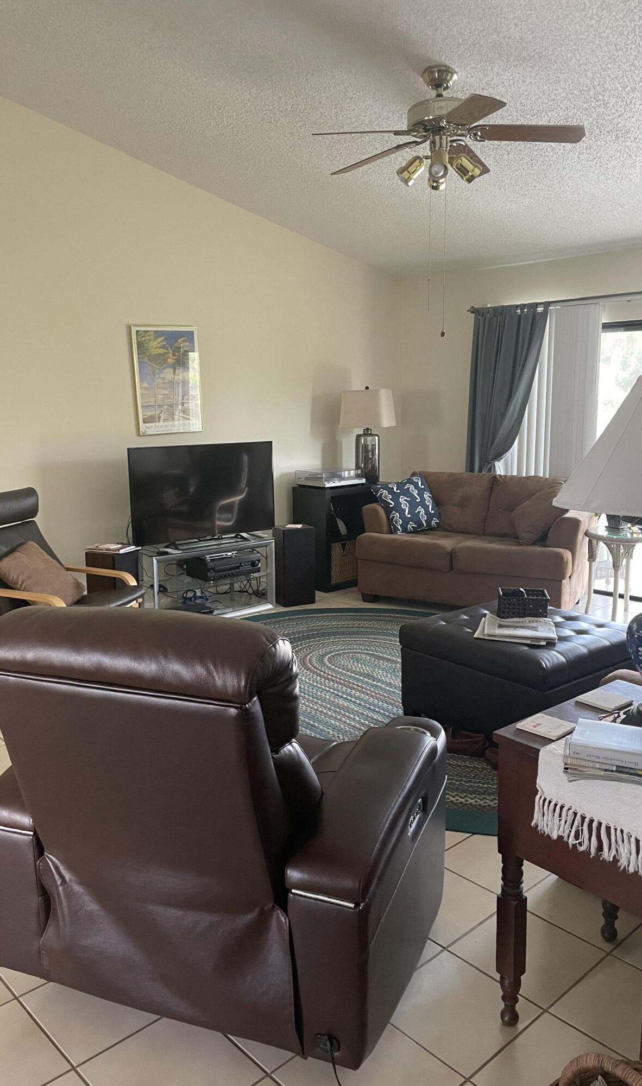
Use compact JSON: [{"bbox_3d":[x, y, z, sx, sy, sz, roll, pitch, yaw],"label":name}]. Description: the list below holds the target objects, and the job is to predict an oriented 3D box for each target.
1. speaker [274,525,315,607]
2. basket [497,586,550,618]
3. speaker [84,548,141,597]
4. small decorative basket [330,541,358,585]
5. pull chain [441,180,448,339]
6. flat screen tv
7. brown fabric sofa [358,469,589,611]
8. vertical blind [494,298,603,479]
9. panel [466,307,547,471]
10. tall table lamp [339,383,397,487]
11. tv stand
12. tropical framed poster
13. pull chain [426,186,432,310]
[{"bbox_3d":[-0.193,0.159,5.948,0.243,0.558,0.215,-5,11,-25],"label":"speaker"},{"bbox_3d":[0.957,0.284,3.863,0.215,0.102,0.175,2,10,10],"label":"basket"},{"bbox_3d":[-1.286,0.315,5.083,0.215,0.565,0.240,3,10,21],"label":"speaker"},{"bbox_3d":[0.087,0.120,6.569,0.320,0.330,0.330,-9,13,-42],"label":"small decorative basket"},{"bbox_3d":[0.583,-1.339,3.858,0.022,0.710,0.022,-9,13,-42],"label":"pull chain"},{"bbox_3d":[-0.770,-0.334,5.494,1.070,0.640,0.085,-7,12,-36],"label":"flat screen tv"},{"bbox_3d":[1.145,-0.012,5.975,1.530,0.890,0.900,5,11,29],"label":"brown fabric sofa"},{"bbox_3d":[1.628,-0.668,6.068,0.100,2.080,0.870,-9,13,-42],"label":"vertical blind"},{"bbox_3d":[1.438,-0.744,6.341,0.140,2.140,0.700,-9,13,-42],"label":"panel"},{"bbox_3d":[0.389,-0.877,6.643,0.400,0.770,0.280,5,11,28],"label":"tall table lamp"},{"bbox_3d":[-0.815,0.256,5.600,1.020,0.508,0.420,-9,13,-42],"label":"tv stand"},{"bbox_3d":[-1.027,-1.098,5.521,0.498,0.713,0.030,-11,15,-42],"label":"tropical framed poster"},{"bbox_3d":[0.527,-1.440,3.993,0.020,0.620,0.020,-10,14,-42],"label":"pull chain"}]

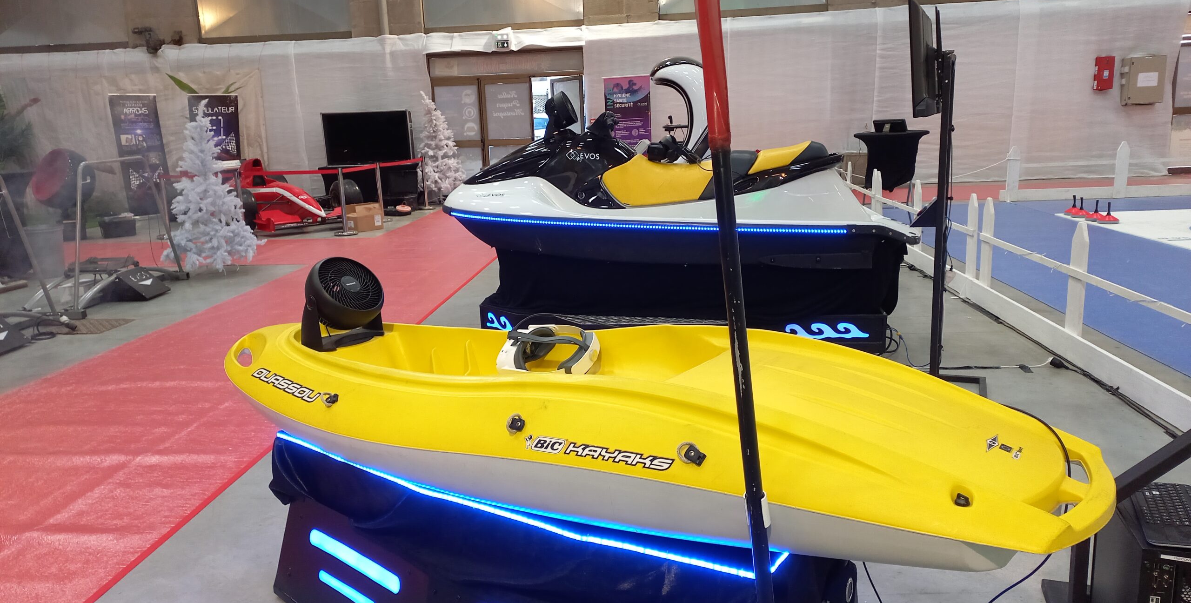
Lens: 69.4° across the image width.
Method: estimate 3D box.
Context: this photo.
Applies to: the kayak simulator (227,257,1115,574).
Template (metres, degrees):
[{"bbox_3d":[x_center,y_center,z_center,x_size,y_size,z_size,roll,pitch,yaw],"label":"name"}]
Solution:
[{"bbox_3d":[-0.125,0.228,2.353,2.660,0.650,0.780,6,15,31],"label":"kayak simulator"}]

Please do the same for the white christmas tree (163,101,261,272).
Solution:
[{"bbox_3d":[-4.152,-1.239,9.350,1.100,1.840,1.100,-2,13,0],"label":"white christmas tree"}]

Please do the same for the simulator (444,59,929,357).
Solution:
[{"bbox_3d":[0.442,-0.718,5.888,3.258,1.780,1.220,2,13,16],"label":"simulator"}]

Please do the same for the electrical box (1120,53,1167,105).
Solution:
[{"bbox_3d":[9.502,-3.836,14.900,0.600,0.790,0.250,-1,13,7],"label":"electrical box"}]

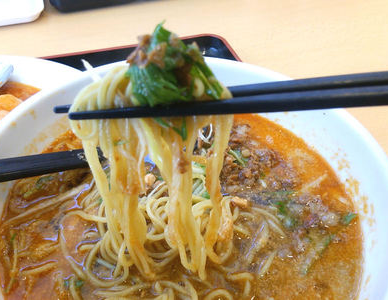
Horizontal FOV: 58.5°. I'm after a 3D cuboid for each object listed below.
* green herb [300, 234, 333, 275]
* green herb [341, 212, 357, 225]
[{"bbox_3d":[0.062,0.053,0.175,0.009,0.004,0.026,34,52,29],"label":"green herb"},{"bbox_3d":[0.085,0.038,0.191,0.010,0.003,0.005,-22,49,-23],"label":"green herb"}]

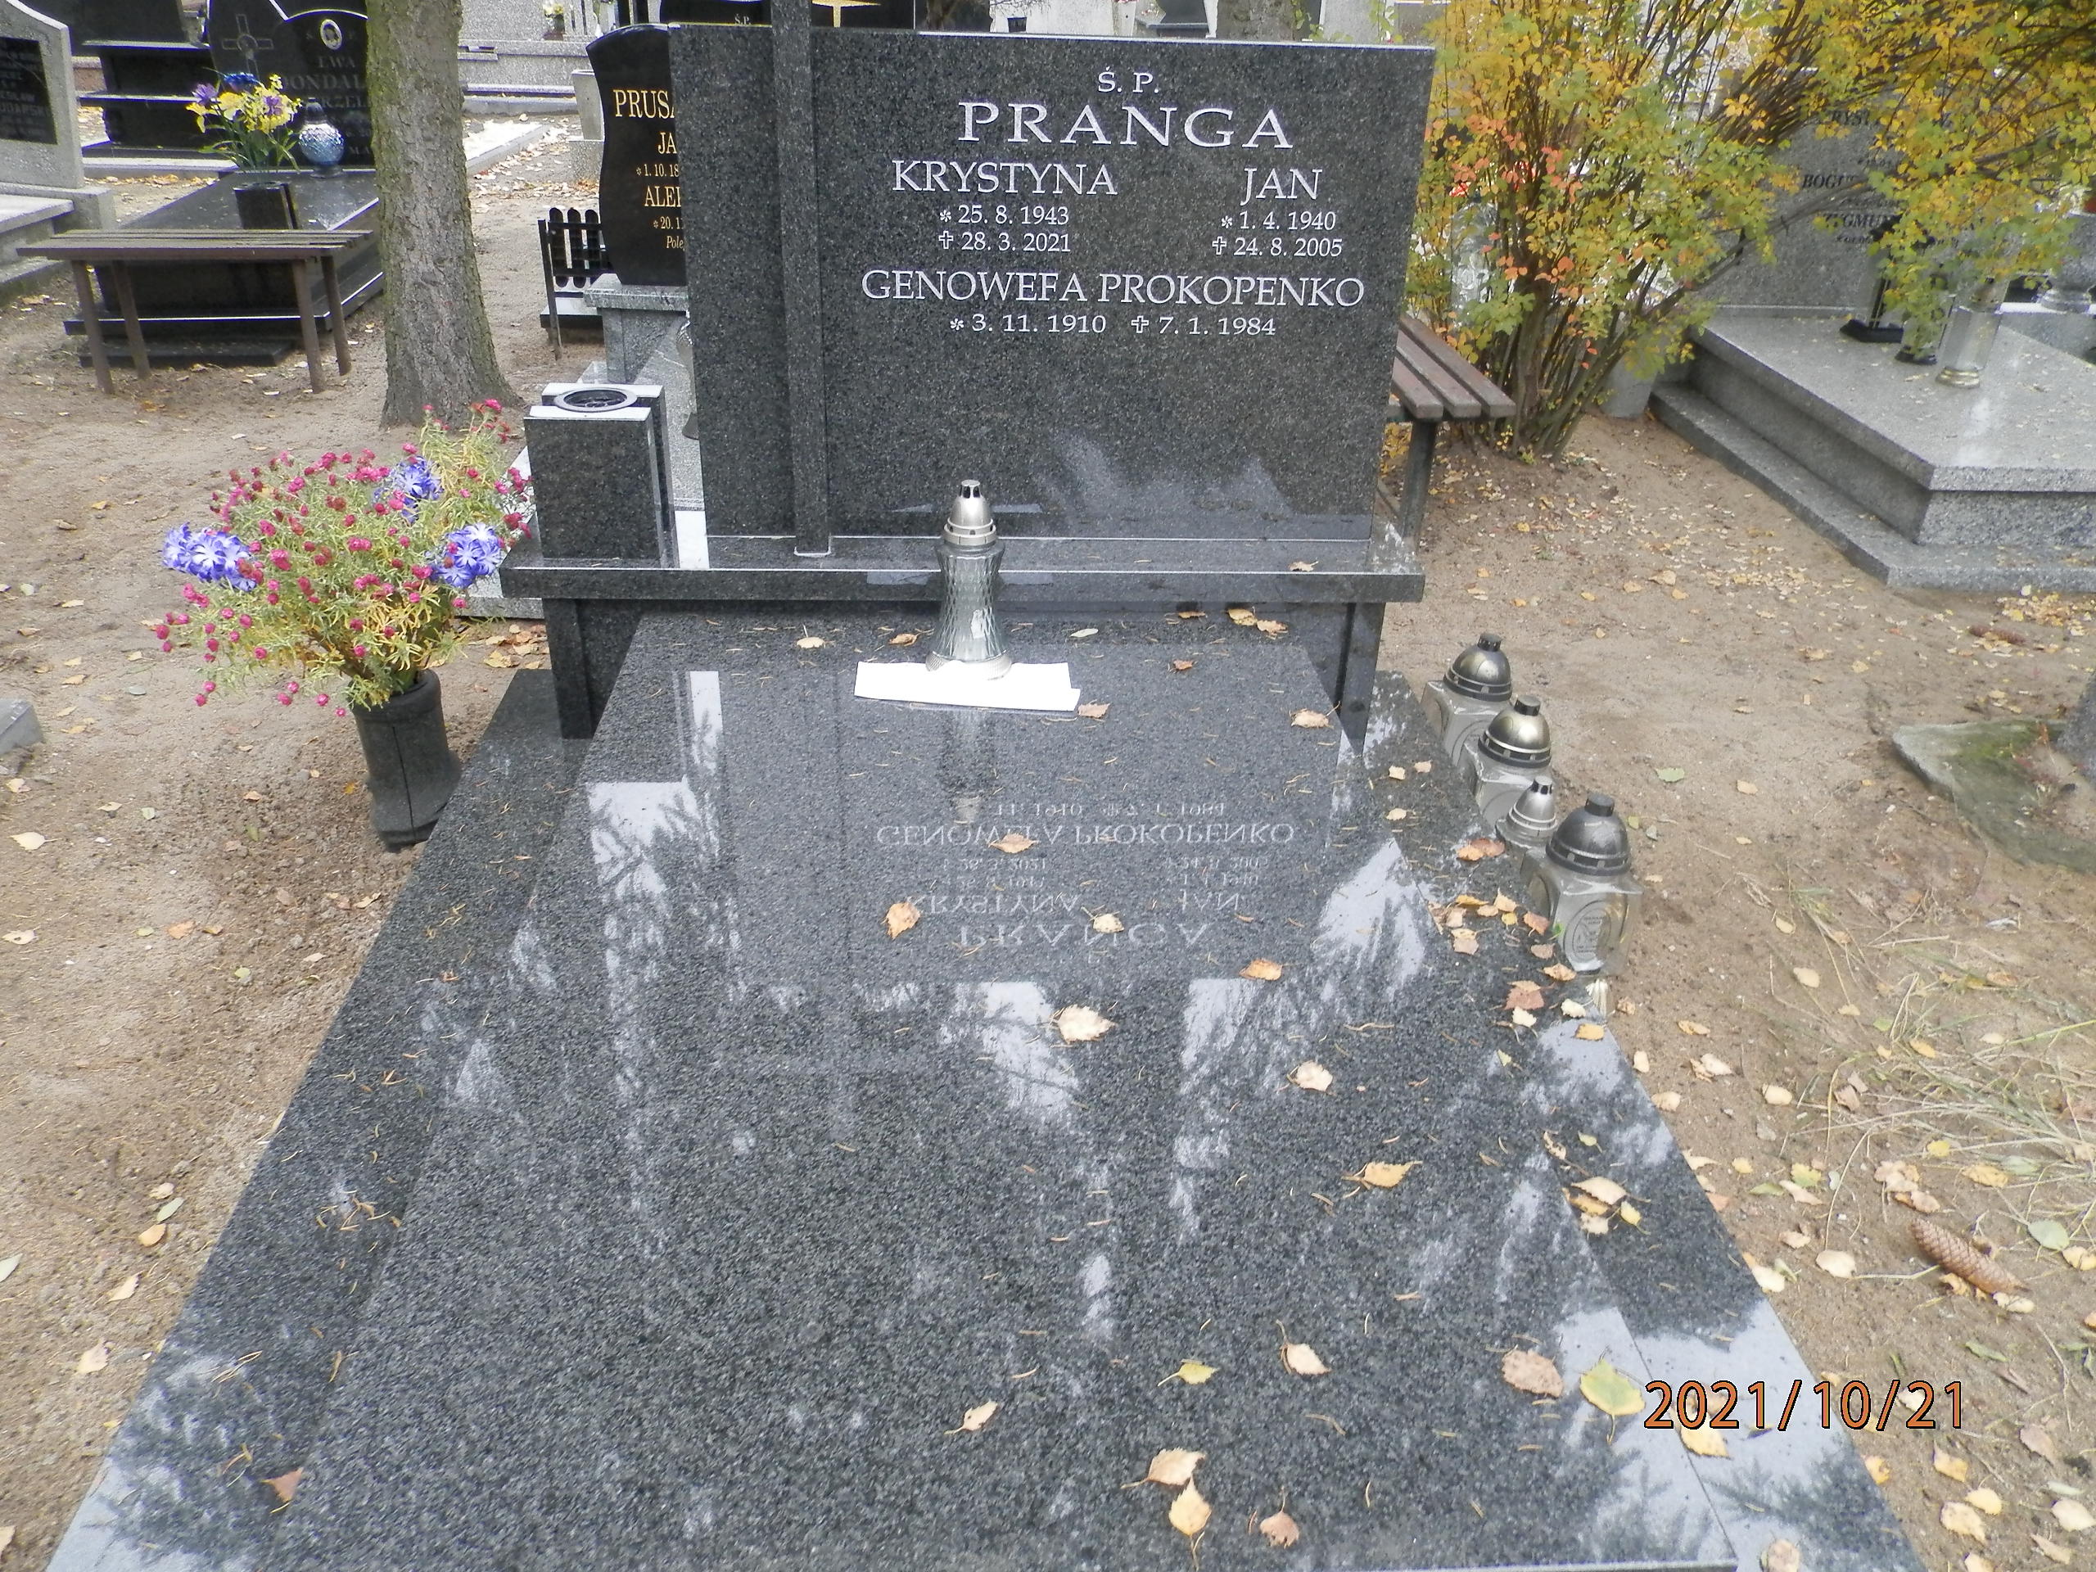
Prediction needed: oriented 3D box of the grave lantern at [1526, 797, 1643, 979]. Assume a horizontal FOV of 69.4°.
[{"bbox_3d":[0.838,0.145,2.381,0.134,0.290,0.134,-3,29,-10],"label":"grave lantern"}]

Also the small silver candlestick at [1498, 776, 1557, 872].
[{"bbox_3d":[0.795,0.099,2.500,0.124,0.250,0.124,0,29,-4],"label":"small silver candlestick"}]

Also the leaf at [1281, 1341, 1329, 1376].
[{"bbox_3d":[0.213,0.477,1.256,0.035,0.008,0.030,-3,30,-9],"label":"leaf"}]

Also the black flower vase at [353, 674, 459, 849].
[{"bbox_3d":[-1.106,-0.045,2.616,0.170,0.273,0.170,0,29,-4],"label":"black flower vase"}]

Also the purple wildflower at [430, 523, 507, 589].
[{"bbox_3d":[-0.923,-0.366,2.406,0.118,0.103,0.093,-6,30,-14],"label":"purple wildflower"}]

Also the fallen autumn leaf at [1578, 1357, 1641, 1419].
[{"bbox_3d":[0.460,0.496,1.237,0.045,0.008,0.051,-17,34,-29],"label":"fallen autumn leaf"}]

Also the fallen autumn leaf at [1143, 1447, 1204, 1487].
[{"bbox_3d":[0.100,0.522,1.164,0.041,0.012,0.032,6,30,7],"label":"fallen autumn leaf"}]

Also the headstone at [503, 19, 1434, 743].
[{"bbox_3d":[-0.128,-0.632,2.566,1.545,1.146,0.330,0,30,-4],"label":"headstone"}]

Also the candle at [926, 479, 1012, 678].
[{"bbox_3d":[-0.120,-0.320,2.337,0.138,0.311,0.138,0,29,-4],"label":"candle"}]

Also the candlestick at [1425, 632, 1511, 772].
[{"bbox_3d":[0.825,-0.158,2.916,0.134,0.290,0.134,-3,29,-9],"label":"candlestick"}]

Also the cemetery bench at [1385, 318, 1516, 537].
[{"bbox_3d":[0.973,-1.179,4.707,0.474,0.368,1.391,0,29,-4],"label":"cemetery bench"}]

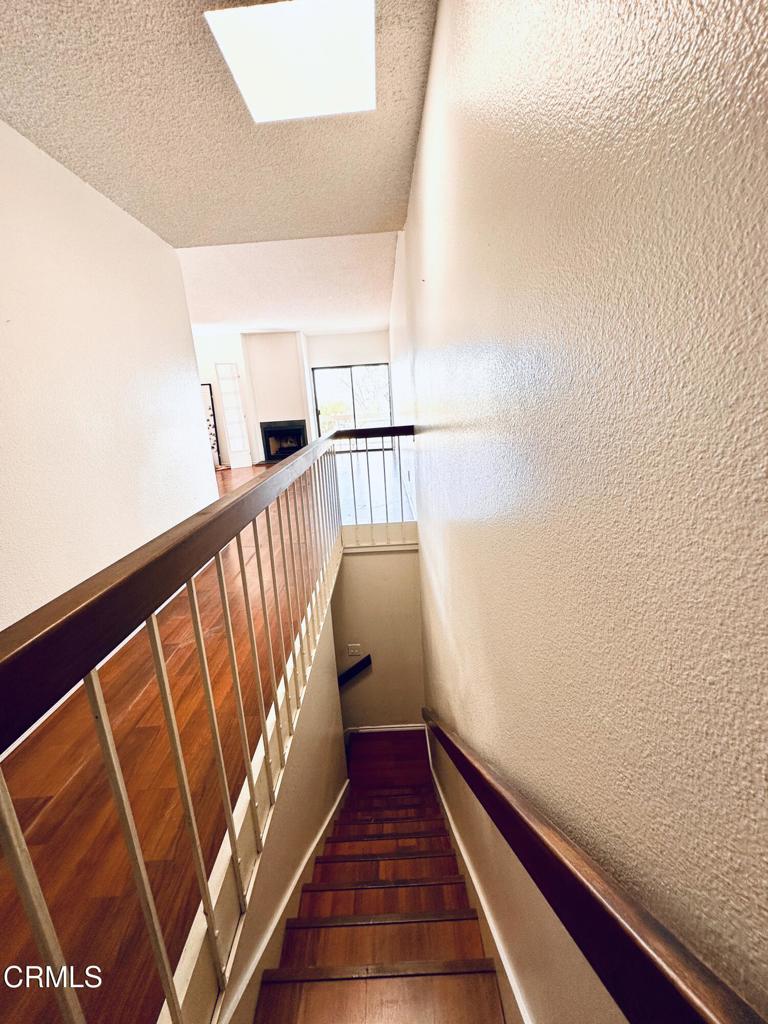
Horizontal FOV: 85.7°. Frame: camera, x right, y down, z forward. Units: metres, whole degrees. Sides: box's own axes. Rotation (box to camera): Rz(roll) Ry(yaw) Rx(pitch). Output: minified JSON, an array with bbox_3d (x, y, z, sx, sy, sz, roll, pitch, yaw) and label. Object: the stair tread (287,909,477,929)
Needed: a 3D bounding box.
[{"bbox_3d":[-0.007,1.593,1.612,0.735,0.030,0.050,-3,15,1],"label":"stair tread"}]

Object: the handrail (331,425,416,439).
[{"bbox_3d":[-0.079,-0.687,3.573,0.690,0.083,0.070,-3,15,1],"label":"handrail"}]

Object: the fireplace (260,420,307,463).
[{"bbox_3d":[-2.216,-1.594,9.411,1.001,0.909,0.300,-3,15,1],"label":"fireplace"}]

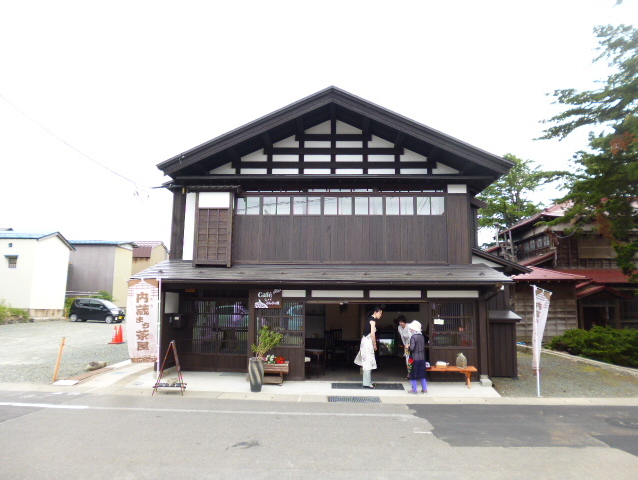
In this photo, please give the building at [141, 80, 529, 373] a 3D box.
[{"bbox_3d":[0.514,0.193,13.247,8.650,6.820,7.500,0,-8,2],"label":"building"}]

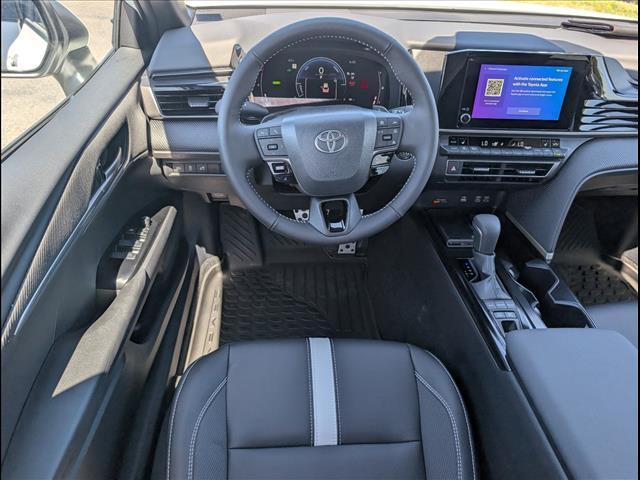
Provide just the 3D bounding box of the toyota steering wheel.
[{"bbox_3d":[0.016,-0.177,0.772,0.370,0.370,0.110,-6,15,-4],"label":"toyota steering wheel"}]

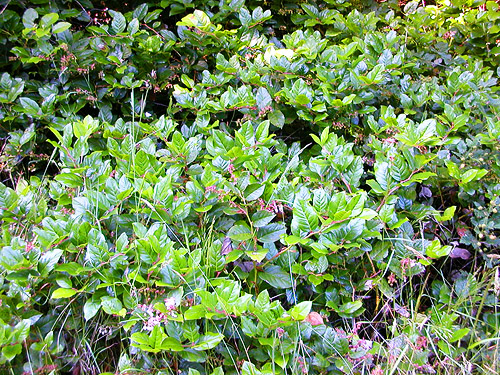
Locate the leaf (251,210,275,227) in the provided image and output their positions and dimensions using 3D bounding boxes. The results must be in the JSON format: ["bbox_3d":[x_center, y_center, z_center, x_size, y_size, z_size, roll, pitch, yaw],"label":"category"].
[{"bbox_3d":[0.032,0.080,1.380,0.066,0.016,0.042,-21,46,-13],"label":"leaf"}]

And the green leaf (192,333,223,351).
[{"bbox_3d":[-0.102,0.384,1.330,0.080,0.020,0.037,-15,44,-16],"label":"green leaf"}]

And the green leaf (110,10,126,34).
[{"bbox_3d":[-0.455,-0.571,1.850,0.047,0.018,0.088,-19,71,-7],"label":"green leaf"}]

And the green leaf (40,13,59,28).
[{"bbox_3d":[-0.799,-0.672,2.150,0.063,0.020,0.086,29,64,16],"label":"green leaf"}]

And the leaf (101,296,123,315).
[{"bbox_3d":[-0.368,0.313,1.420,0.070,0.018,0.041,27,63,15],"label":"leaf"}]

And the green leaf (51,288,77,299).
[{"bbox_3d":[-0.447,0.254,1.280,0.064,0.014,0.035,-15,31,-13],"label":"green leaf"}]

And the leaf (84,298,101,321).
[{"bbox_3d":[-0.419,0.327,1.420,0.042,0.018,0.056,20,72,20],"label":"leaf"}]

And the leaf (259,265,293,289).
[{"bbox_3d":[0.074,0.246,1.470,0.103,0.020,0.059,29,55,23],"label":"leaf"}]

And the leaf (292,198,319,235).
[{"bbox_3d":[0.138,0.076,1.350,0.062,0.020,0.090,-12,68,-11],"label":"leaf"}]

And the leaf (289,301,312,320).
[{"bbox_3d":[0.118,0.288,1.250,0.062,0.020,0.042,-47,55,-11],"label":"leaf"}]

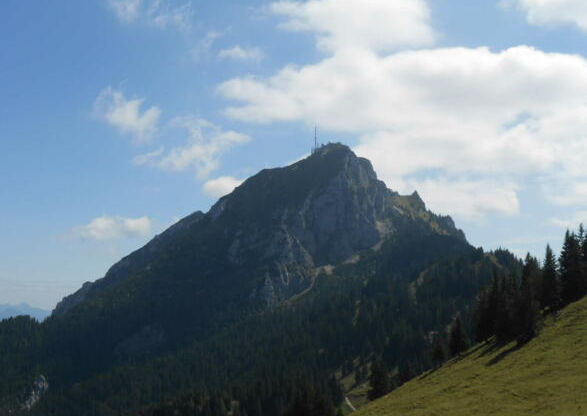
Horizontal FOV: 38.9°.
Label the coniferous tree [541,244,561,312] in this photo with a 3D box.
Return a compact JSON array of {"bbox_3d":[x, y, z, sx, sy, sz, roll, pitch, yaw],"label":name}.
[{"bbox_3d":[43.930,12.340,142.000,3.420,12.210,3.420,0,-6,0],"label":"coniferous tree"}]

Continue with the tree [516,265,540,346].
[{"bbox_3d":[33.950,13.940,120.000,3.470,11.560,3.470,0,-6,0],"label":"tree"}]

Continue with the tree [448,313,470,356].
[{"bbox_3d":[25.580,19.590,128.000,3.390,6.980,3.390,0,-6,0],"label":"tree"}]

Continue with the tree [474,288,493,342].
[{"bbox_3d":[28.820,16.390,126.000,2.730,8.350,2.730,0,-6,0],"label":"tree"}]

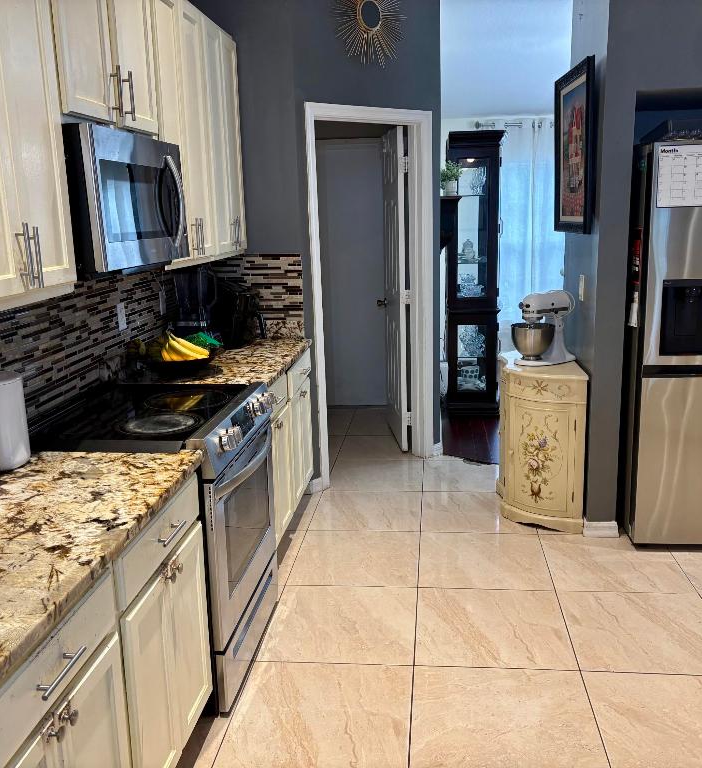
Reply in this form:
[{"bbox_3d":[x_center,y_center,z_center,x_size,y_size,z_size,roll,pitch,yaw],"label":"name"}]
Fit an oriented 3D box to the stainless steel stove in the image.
[{"bbox_3d":[-0.640,0.535,2.715,0.665,0.930,0.760,0,13,6],"label":"stainless steel stove"}]

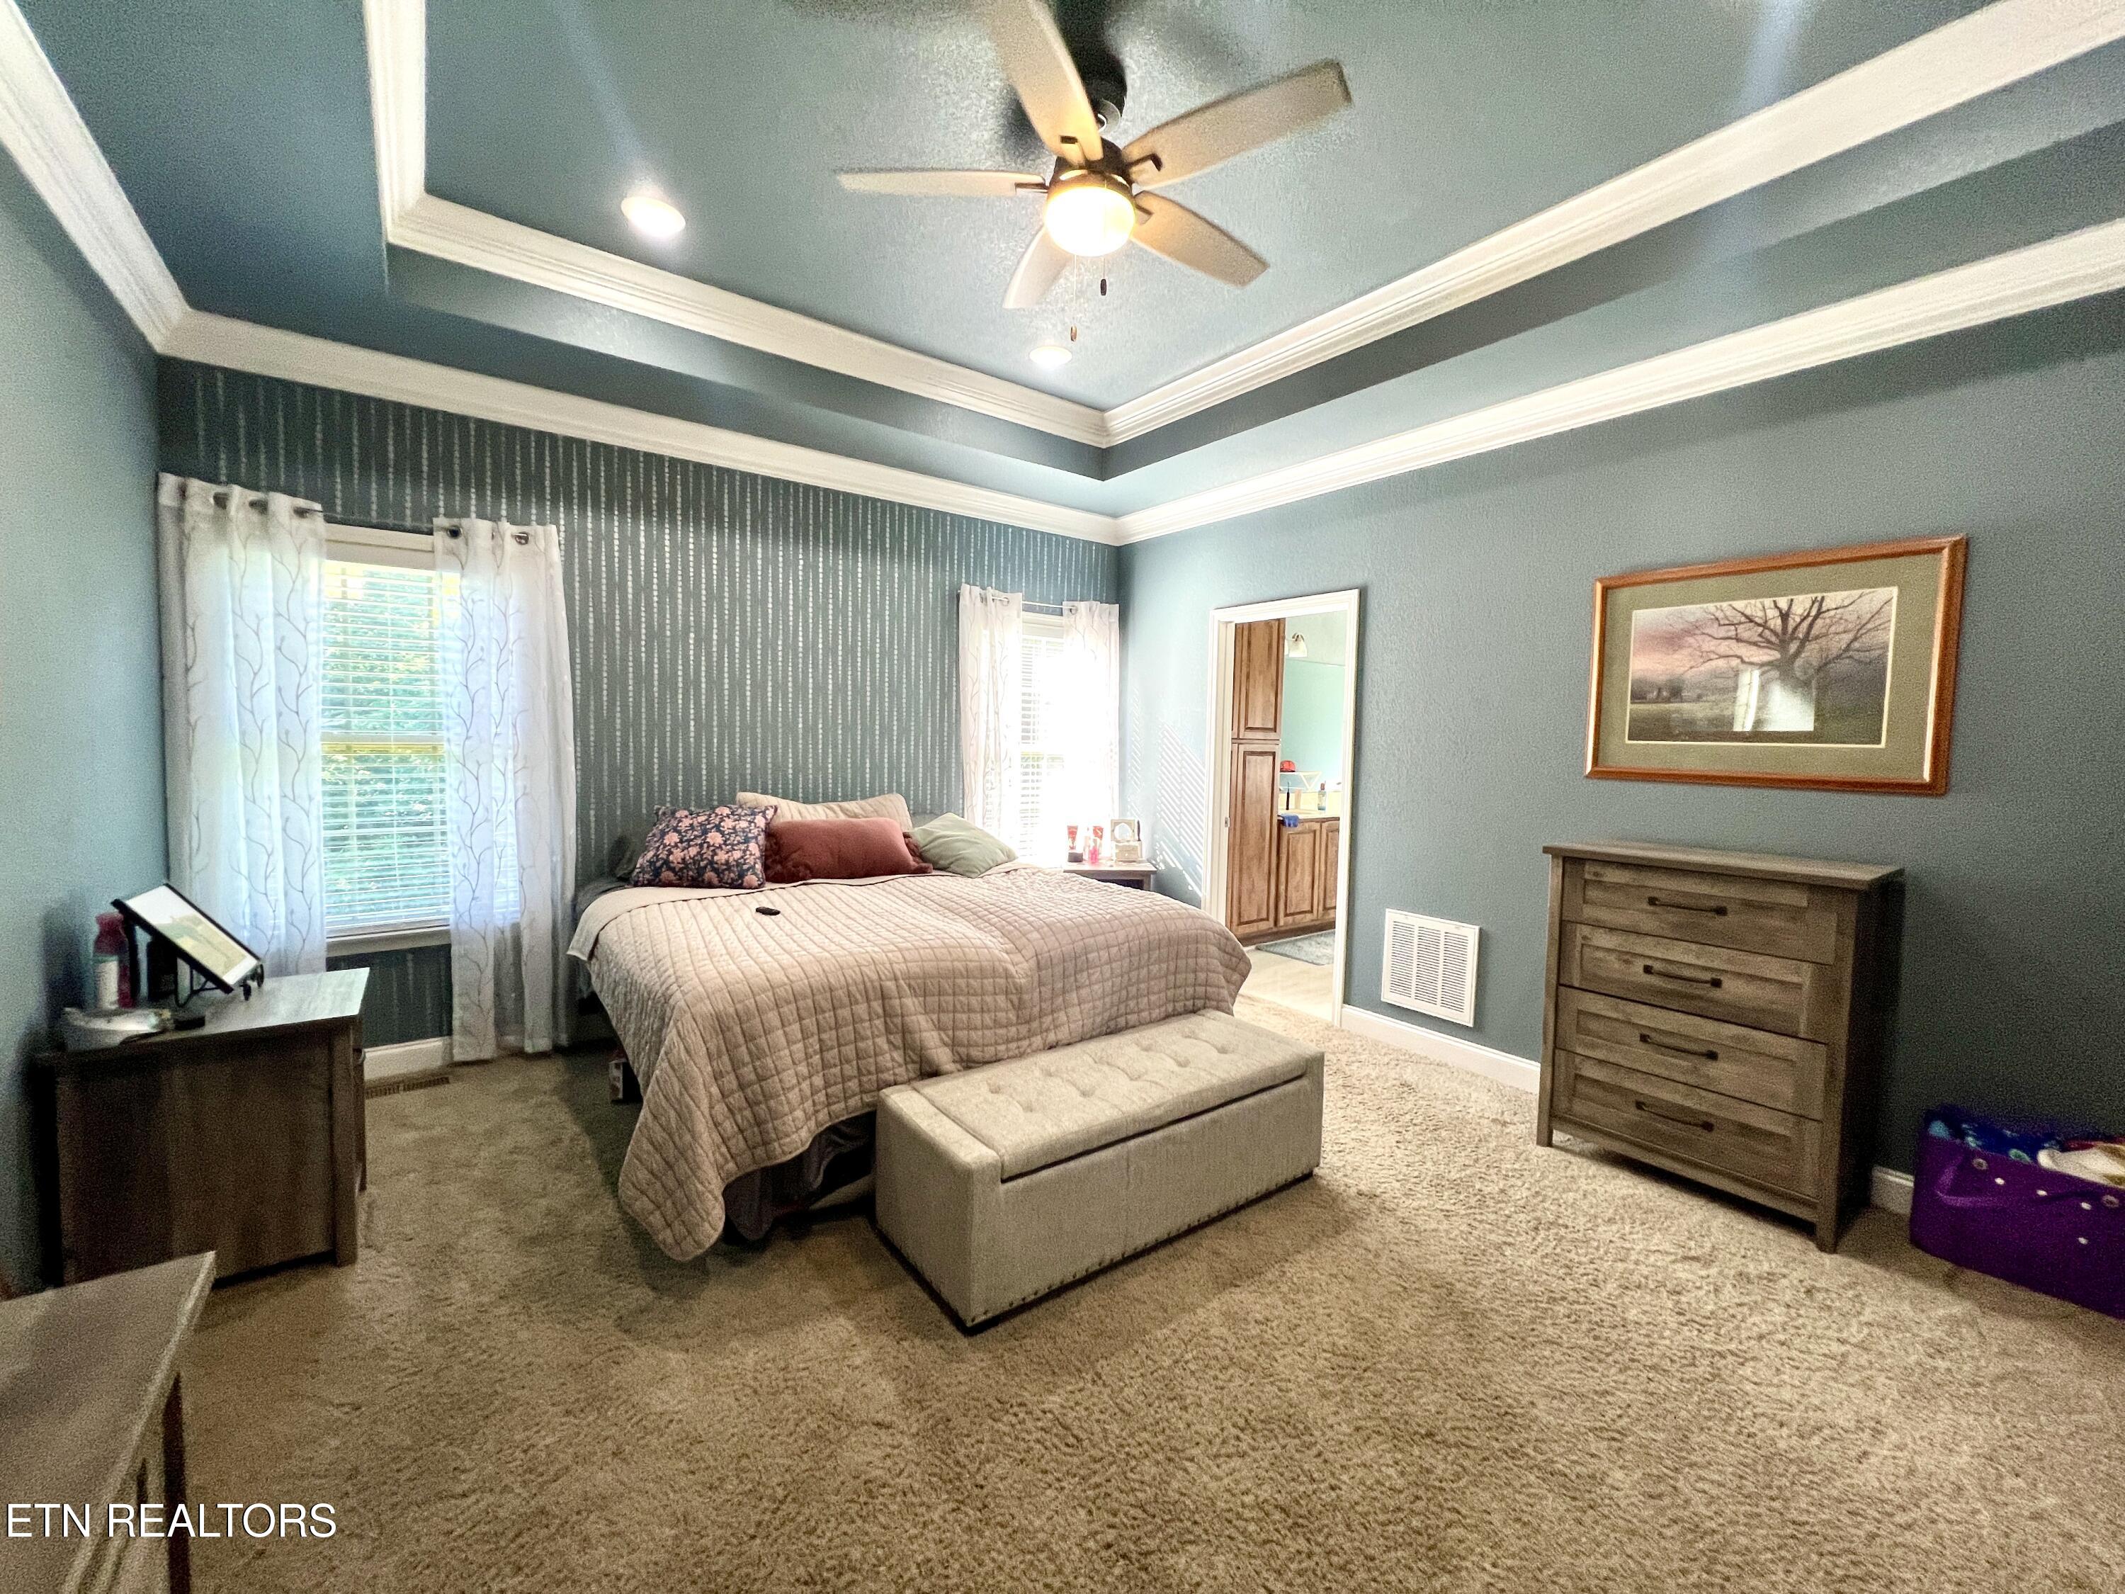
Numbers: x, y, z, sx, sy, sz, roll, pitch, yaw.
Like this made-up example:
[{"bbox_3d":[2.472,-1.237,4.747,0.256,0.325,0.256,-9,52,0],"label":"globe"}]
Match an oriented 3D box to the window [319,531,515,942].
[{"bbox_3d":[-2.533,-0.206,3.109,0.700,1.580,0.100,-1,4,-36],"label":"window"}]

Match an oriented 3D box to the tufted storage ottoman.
[{"bbox_3d":[0.153,1.000,2.363,1.260,0.410,0.500,-1,4,-34],"label":"tufted storage ottoman"}]

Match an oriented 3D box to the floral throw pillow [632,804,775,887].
[{"bbox_3d":[-1.523,0.207,3.417,0.510,0.410,0.170,-1,-29,-36],"label":"floral throw pillow"}]

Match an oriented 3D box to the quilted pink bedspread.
[{"bbox_3d":[-0.662,0.775,3.293,2.050,0.710,2.010,-1,4,-36],"label":"quilted pink bedspread"}]

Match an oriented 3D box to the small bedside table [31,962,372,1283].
[{"bbox_3d":[-2.104,0.852,2.030,0.505,0.650,0.500,-2,5,-39],"label":"small bedside table"}]

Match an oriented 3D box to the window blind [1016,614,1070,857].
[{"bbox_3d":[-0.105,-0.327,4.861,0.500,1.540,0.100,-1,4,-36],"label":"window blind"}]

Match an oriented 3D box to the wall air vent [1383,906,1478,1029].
[{"bbox_3d":[1.617,0.746,3.538,0.030,0.430,0.425,-2,5,-39],"label":"wall air vent"}]

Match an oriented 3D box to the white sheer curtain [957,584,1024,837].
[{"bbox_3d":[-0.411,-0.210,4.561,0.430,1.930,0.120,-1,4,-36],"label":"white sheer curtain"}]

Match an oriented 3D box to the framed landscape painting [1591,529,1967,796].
[{"bbox_3d":[2.281,-0.415,2.656,0.040,0.765,0.925,-2,5,-39],"label":"framed landscape painting"}]

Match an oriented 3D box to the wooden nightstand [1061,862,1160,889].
[{"bbox_3d":[0.244,0.732,4.659,0.520,0.665,0.440,1,4,-6],"label":"wooden nightstand"}]

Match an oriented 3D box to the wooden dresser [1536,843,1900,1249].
[{"bbox_3d":[2.031,0.713,2.553,0.430,1.040,0.790,-2,5,-39],"label":"wooden dresser"}]

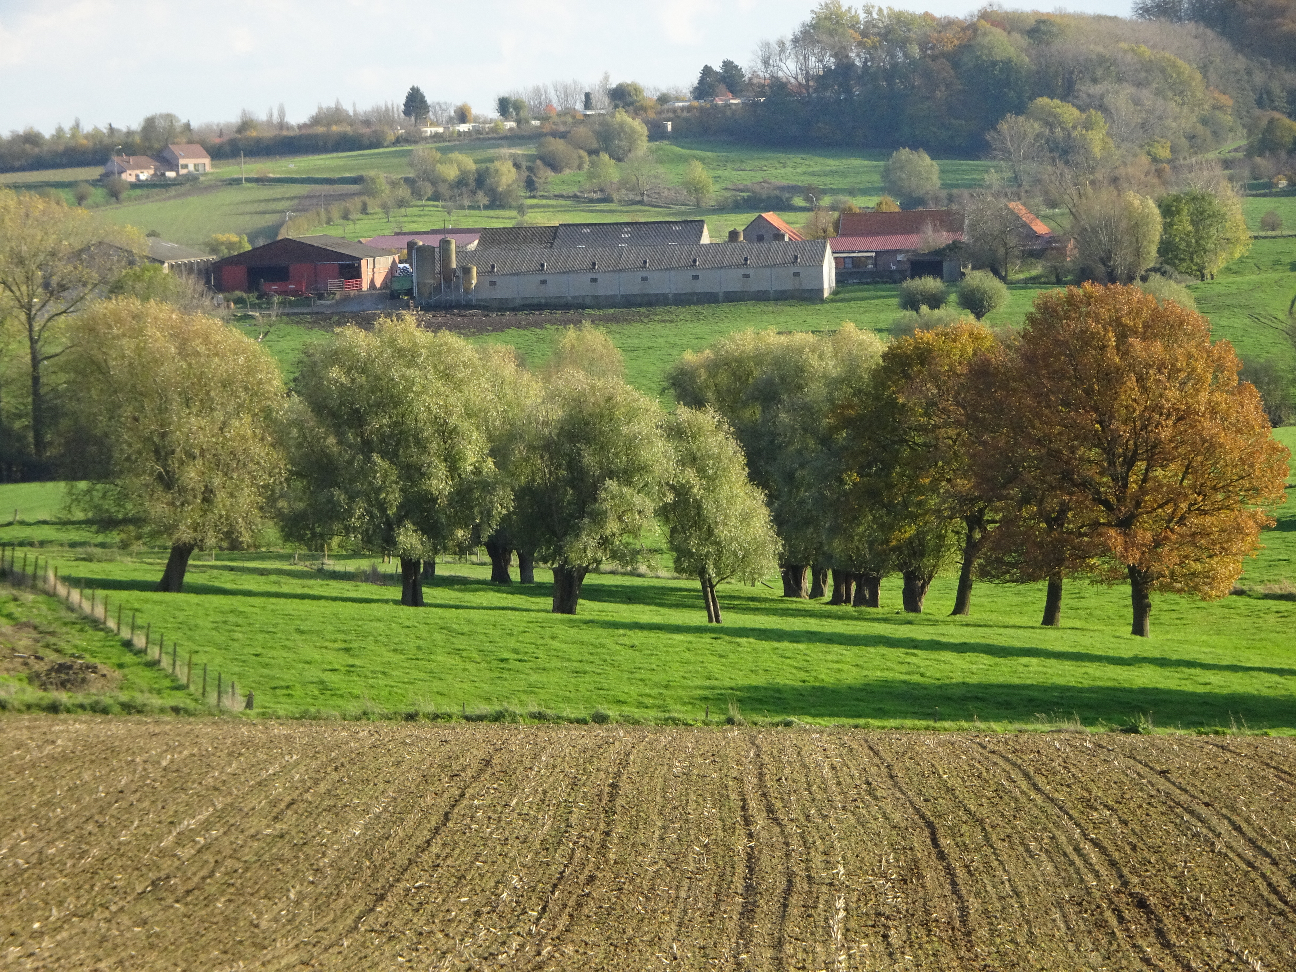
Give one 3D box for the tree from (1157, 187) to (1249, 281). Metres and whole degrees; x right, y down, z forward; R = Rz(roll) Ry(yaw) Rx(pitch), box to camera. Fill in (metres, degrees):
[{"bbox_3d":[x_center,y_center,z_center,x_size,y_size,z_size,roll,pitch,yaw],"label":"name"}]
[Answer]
[{"bbox_3d":[65.001,-29.449,780.000,10.600,11.000,10.200,-1,3,9],"label":"tree"}]

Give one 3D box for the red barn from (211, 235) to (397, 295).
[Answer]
[{"bbox_3d":[-39.713,-25.788,772.639,17.400,6.300,19.000,-1,3,9],"label":"red barn"}]

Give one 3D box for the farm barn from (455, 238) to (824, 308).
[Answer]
[{"bbox_3d":[-2.046,-23.576,744.379,45.200,6.500,11.800,-1,3,9],"label":"farm barn"}]

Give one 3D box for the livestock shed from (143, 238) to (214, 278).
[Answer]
[{"bbox_3d":[-59.589,-24.835,760.880,14.800,6.600,24.000,-1,3,9],"label":"livestock shed"}]

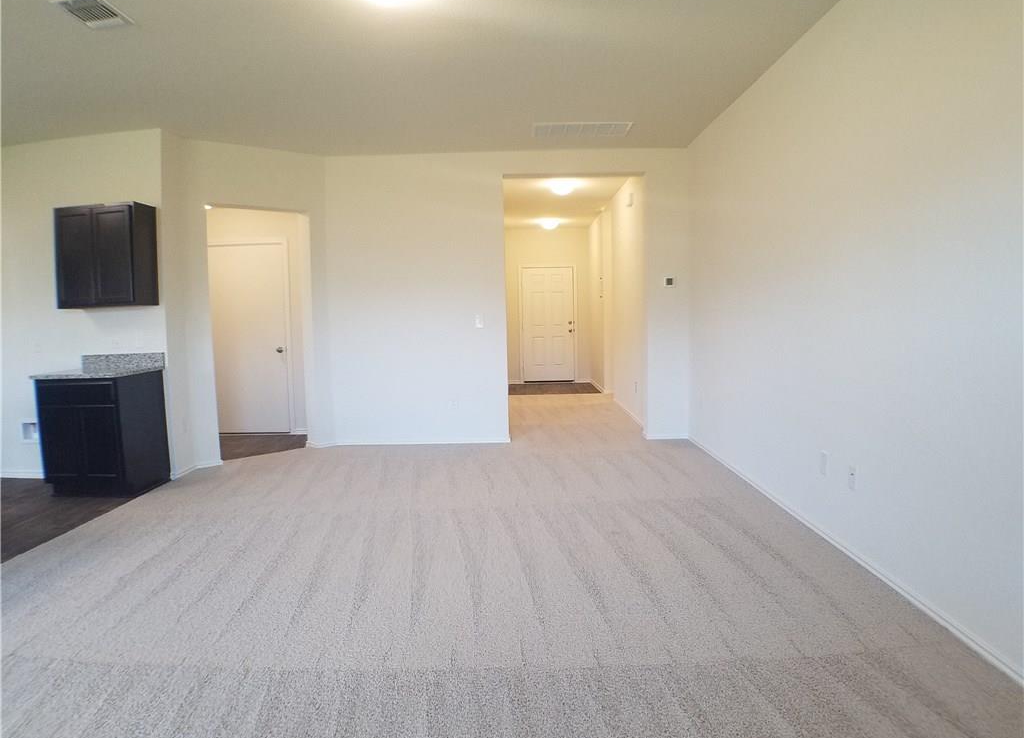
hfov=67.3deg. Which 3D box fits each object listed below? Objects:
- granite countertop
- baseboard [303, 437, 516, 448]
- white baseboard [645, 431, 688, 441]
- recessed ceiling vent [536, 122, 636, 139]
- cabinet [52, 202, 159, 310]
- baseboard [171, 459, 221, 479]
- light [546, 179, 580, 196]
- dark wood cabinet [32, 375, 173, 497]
[{"bbox_3d":[-3.070,-0.028,5.757,0.655,0.136,0.640,-1,4,3],"label":"granite countertop"},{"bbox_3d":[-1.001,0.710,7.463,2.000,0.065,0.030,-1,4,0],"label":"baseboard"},{"bbox_3d":[1.506,0.653,7.446,0.400,0.065,0.025,-1,4,0],"label":"white baseboard"},{"bbox_3d":[0.585,-1.996,6.444,0.800,0.025,0.500,-1,4,0],"label":"recessed ceiling vent"},{"bbox_3d":[-3.043,-0.838,5.784,0.606,0.752,0.310,-1,4,3],"label":"cabinet"},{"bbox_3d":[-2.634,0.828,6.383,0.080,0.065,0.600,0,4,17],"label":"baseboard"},{"bbox_3d":[0.590,-2.074,8.902,0.340,0.110,0.340,-1,4,0],"label":"light"},{"bbox_3d":[-3.056,0.474,5.803,0.612,0.874,0.612,-1,4,3],"label":"dark wood cabinet"}]

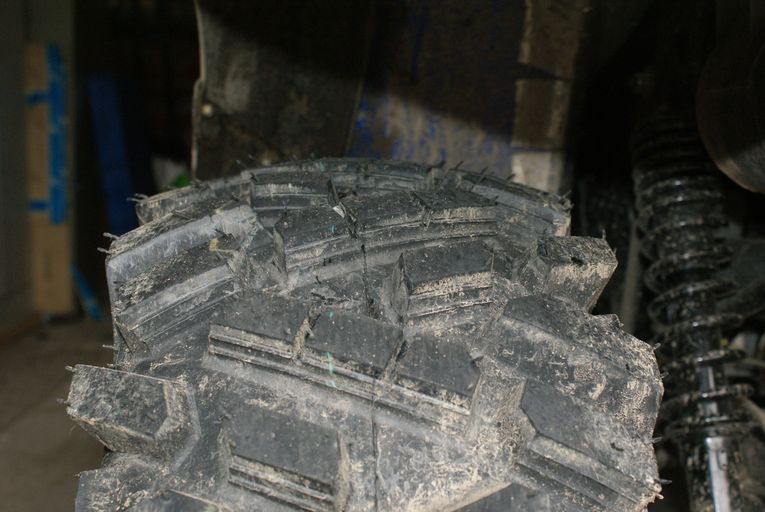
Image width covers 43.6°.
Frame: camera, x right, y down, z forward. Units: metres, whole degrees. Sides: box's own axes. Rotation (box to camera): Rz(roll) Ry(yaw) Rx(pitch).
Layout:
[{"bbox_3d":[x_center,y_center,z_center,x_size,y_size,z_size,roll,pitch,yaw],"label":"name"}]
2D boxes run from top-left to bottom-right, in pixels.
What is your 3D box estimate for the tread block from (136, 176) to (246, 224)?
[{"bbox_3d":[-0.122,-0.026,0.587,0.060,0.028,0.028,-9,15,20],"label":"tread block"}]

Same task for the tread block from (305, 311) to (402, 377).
[{"bbox_3d":[-0.014,0.044,0.434,0.044,0.019,0.025,18,48,15],"label":"tread block"}]

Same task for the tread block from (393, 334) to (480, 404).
[{"bbox_3d":[0.025,0.053,0.430,0.037,0.019,0.027,15,48,5],"label":"tread block"}]

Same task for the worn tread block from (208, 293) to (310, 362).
[{"bbox_3d":[-0.056,0.035,0.446,0.046,0.019,0.026,9,45,16],"label":"worn tread block"}]

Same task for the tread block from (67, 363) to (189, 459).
[{"bbox_3d":[-0.114,0.071,0.429,0.053,0.026,0.028,7,-37,20],"label":"tread block"}]

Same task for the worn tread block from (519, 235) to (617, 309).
[{"bbox_3d":[0.101,0.010,0.513,0.055,0.028,0.030,-4,36,-33],"label":"worn tread block"}]

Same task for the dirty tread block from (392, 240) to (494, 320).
[{"bbox_3d":[0.033,0.011,0.477,0.054,0.018,0.029,-8,38,-23],"label":"dirty tread block"}]

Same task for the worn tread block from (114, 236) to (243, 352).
[{"bbox_3d":[-0.102,0.020,0.474,0.058,0.020,0.029,-25,38,-16],"label":"worn tread block"}]

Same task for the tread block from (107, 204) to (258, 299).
[{"bbox_3d":[-0.111,-0.007,0.523,0.081,0.025,0.037,-24,28,-19],"label":"tread block"}]

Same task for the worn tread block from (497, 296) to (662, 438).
[{"bbox_3d":[0.096,0.047,0.459,0.080,0.025,0.043,23,40,4],"label":"worn tread block"}]

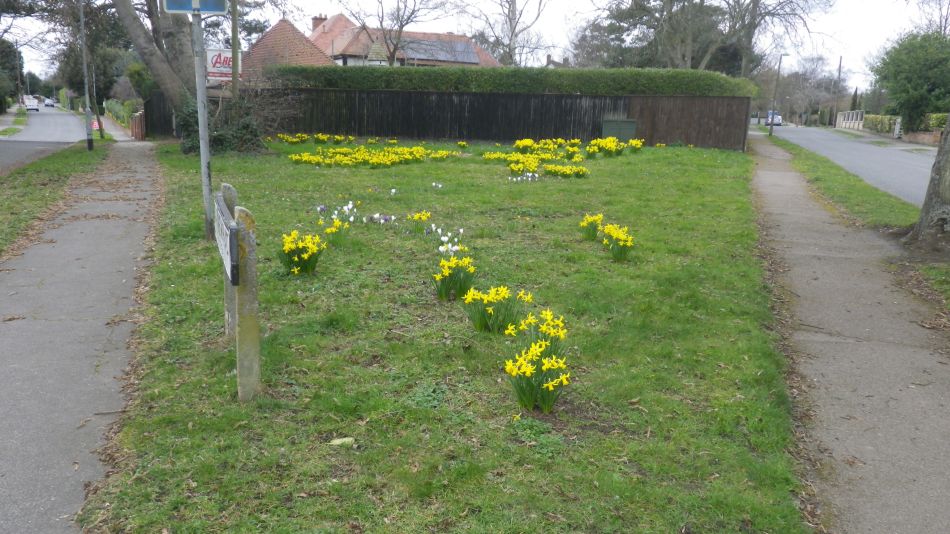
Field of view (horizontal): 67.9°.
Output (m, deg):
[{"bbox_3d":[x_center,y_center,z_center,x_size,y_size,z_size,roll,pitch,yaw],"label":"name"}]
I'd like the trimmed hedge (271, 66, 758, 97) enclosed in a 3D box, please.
[{"bbox_3d":[0.708,-6.682,29.117,20.360,2.950,1.300,5,13,13],"label":"trimmed hedge"}]

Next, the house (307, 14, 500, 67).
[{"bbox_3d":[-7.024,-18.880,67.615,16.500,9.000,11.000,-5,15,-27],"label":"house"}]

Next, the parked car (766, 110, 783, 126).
[{"bbox_3d":[31.323,-15.583,74.000,1.780,1.580,4.200,5,14,17],"label":"parked car"}]

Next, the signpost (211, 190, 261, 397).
[{"bbox_3d":[-1.362,0.074,3.995,0.160,1.000,1.220,-4,14,-22],"label":"signpost"}]

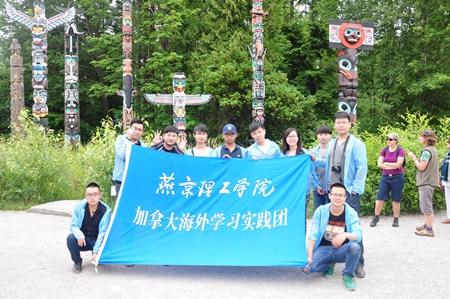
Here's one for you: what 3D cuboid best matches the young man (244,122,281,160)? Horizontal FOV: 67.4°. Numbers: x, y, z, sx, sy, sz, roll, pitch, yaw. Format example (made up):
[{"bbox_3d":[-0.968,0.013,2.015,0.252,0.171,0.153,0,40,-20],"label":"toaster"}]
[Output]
[{"bbox_3d":[0.455,0.532,4.200,0.500,1.735,0.360,0,0,3],"label":"young man"}]

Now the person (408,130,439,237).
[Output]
[{"bbox_3d":[3.208,0.545,5.420,0.480,1.670,0.460,0,0,20],"label":"person"}]

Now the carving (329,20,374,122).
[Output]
[{"bbox_3d":[5.817,-2.325,15.500,2.100,7.050,1.000,0,0,-7],"label":"carving"}]

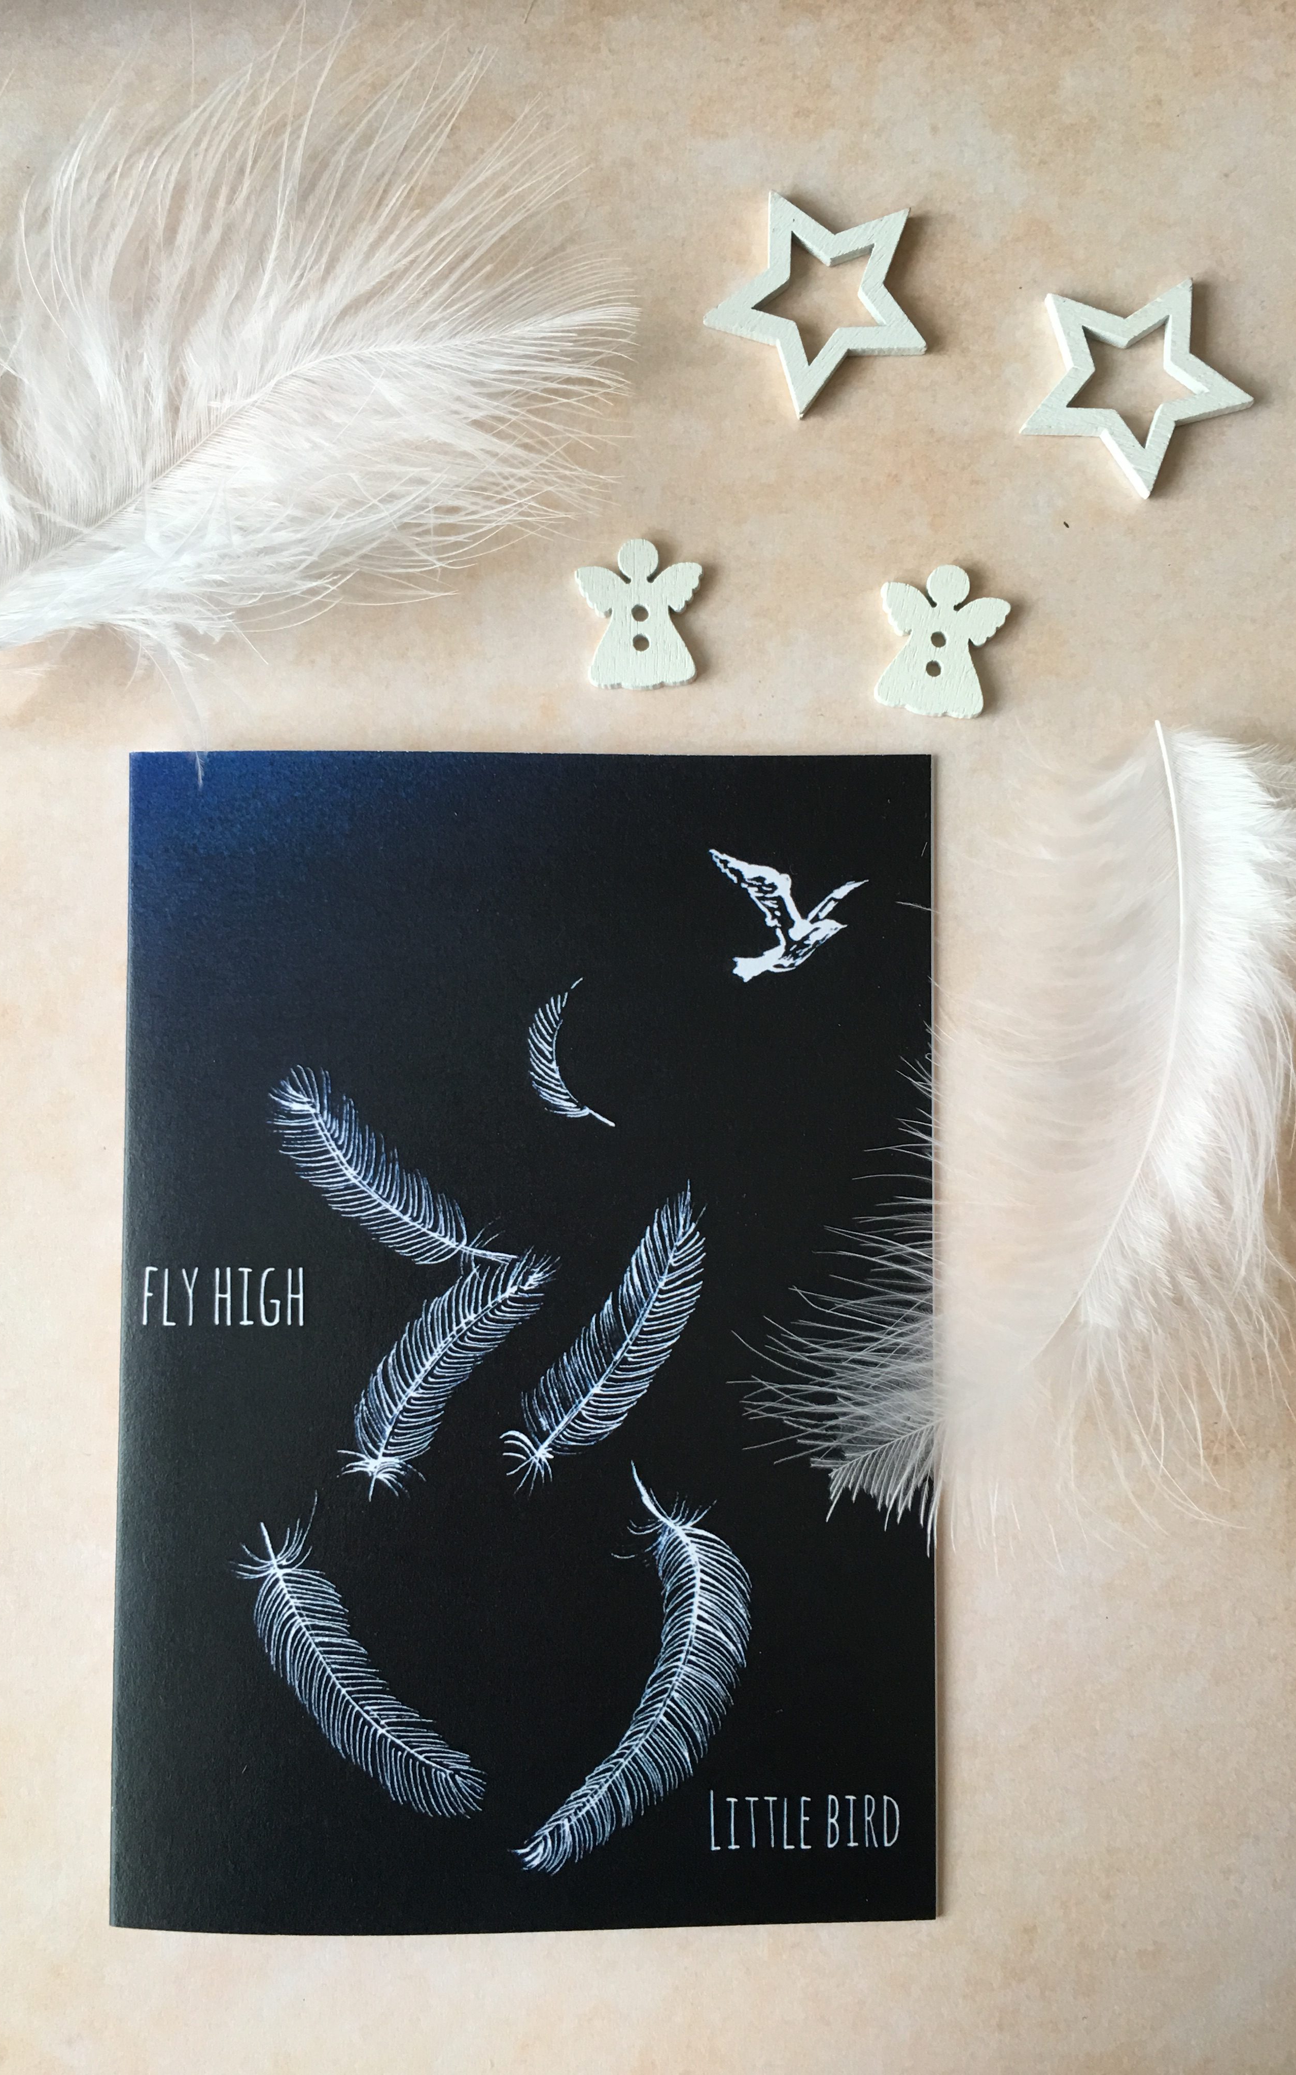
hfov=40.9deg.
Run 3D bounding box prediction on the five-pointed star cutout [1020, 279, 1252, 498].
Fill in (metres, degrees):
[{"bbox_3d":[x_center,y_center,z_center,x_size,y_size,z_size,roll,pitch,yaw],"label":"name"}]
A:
[{"bbox_3d":[0.066,-0.089,0.235,0.031,0.002,0.030,30,87,1],"label":"five-pointed star cutout"}]

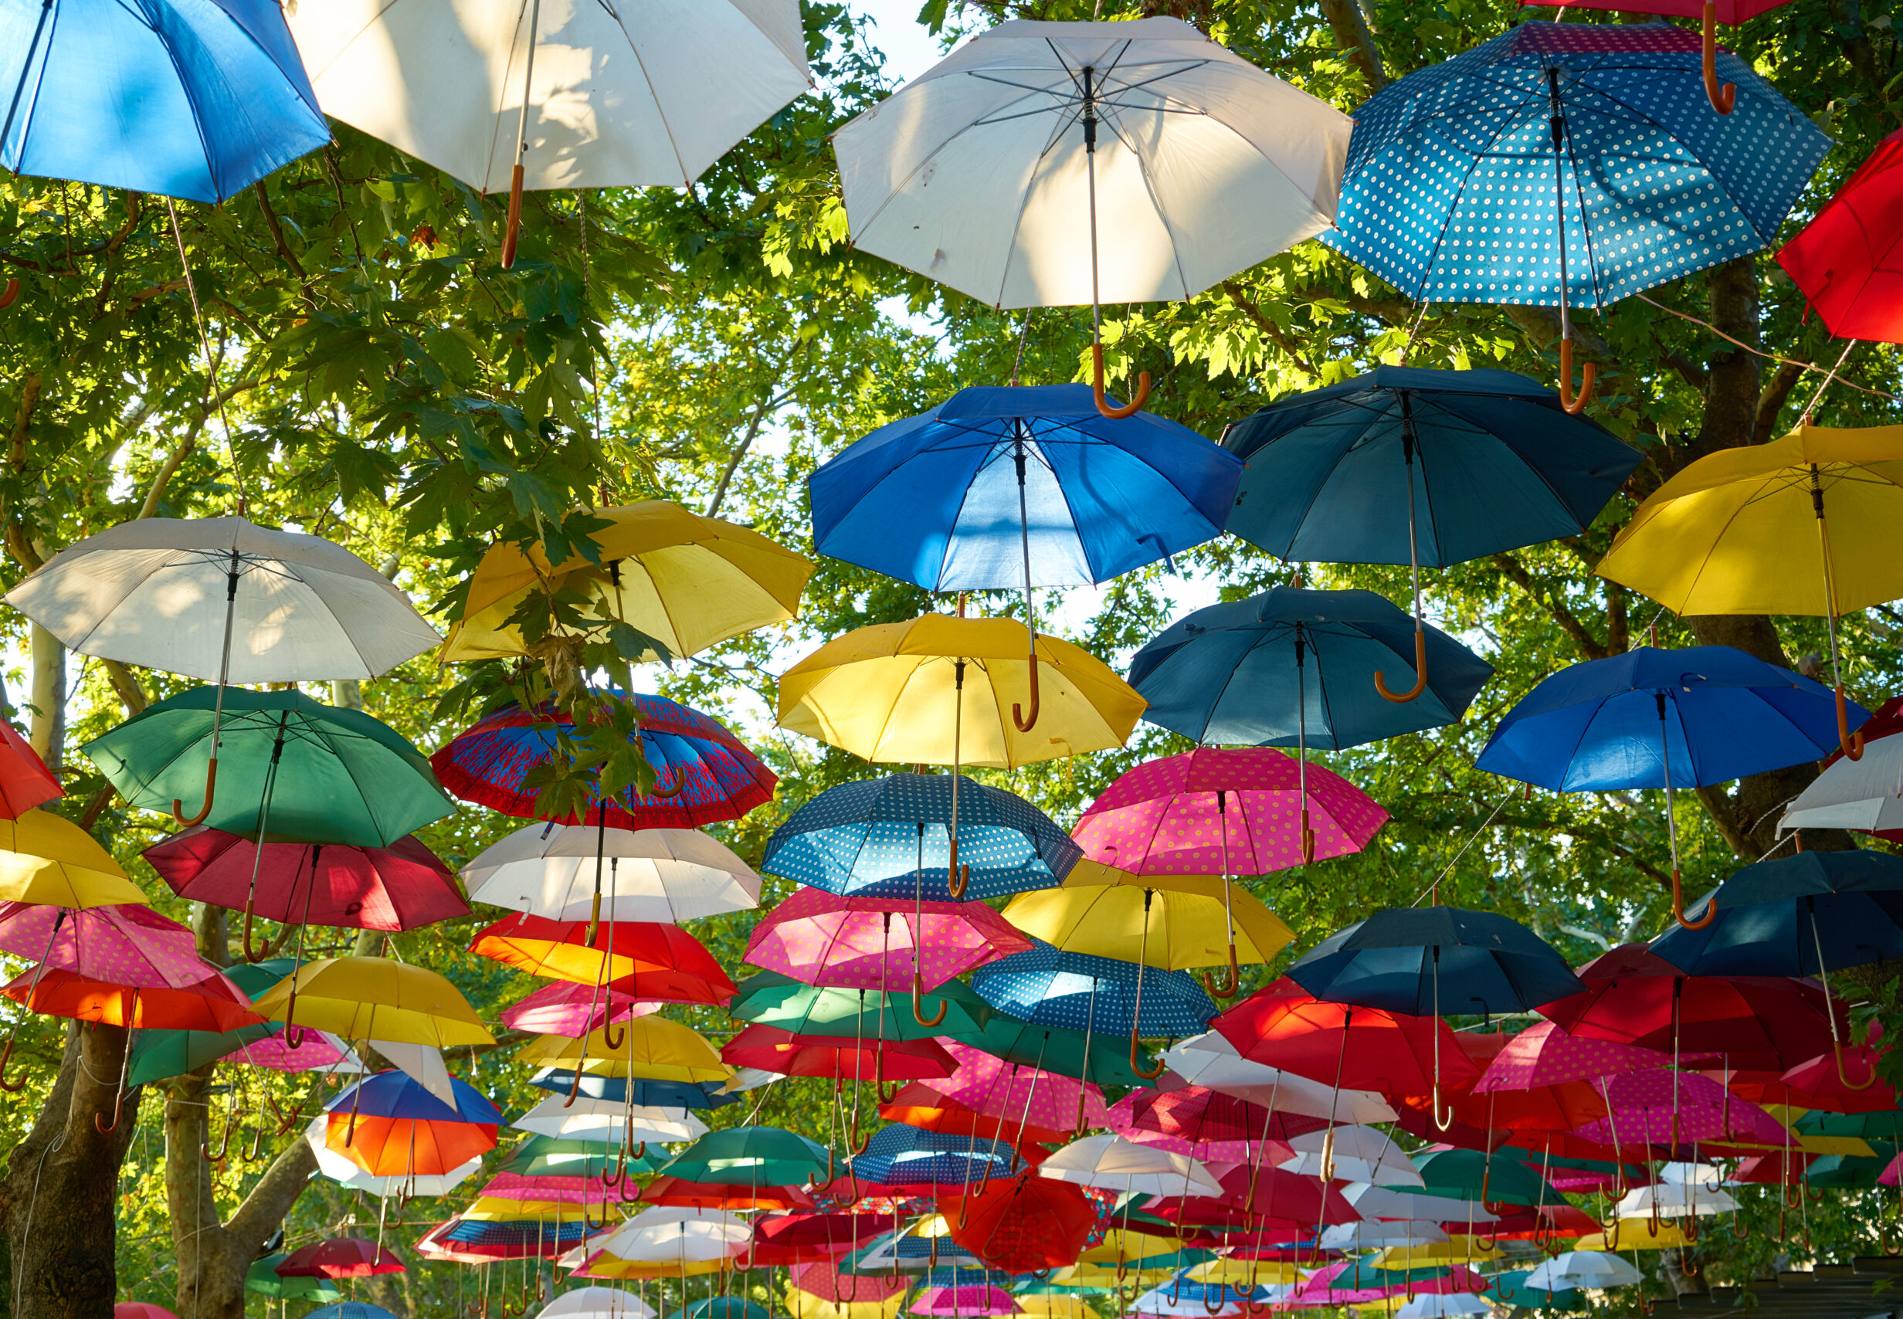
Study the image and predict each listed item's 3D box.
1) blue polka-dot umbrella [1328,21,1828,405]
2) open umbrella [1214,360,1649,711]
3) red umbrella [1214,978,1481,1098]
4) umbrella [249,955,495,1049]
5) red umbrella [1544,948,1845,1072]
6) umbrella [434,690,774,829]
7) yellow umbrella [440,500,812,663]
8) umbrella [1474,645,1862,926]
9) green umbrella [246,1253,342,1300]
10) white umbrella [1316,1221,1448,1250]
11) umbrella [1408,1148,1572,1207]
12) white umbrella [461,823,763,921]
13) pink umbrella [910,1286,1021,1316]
[{"bbox_3d":[1.197,-0.843,4.634,1.030,0.811,1.030,-3,-21,15],"label":"blue polka-dot umbrella"},{"bbox_3d":[1.043,-0.289,5.326,1.020,0.805,1.020,-3,-21,11],"label":"open umbrella"},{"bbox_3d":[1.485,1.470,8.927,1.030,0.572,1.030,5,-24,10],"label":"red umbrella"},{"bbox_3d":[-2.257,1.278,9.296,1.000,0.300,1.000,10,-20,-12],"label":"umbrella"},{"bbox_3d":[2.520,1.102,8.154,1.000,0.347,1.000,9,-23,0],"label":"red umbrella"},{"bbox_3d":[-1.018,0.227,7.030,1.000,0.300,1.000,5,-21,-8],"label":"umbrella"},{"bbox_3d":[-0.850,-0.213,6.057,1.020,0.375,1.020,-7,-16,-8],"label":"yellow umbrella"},{"bbox_3d":[1.899,0.321,6.224,1.020,0.805,1.020,-6,-19,17],"label":"umbrella"},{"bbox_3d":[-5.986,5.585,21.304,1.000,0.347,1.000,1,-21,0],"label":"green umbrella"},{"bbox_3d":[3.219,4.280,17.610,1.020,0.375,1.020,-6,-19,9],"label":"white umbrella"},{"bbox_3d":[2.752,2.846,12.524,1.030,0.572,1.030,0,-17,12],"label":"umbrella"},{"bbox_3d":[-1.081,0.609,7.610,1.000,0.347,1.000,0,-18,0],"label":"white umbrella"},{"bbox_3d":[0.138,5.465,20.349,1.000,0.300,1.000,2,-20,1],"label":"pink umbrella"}]

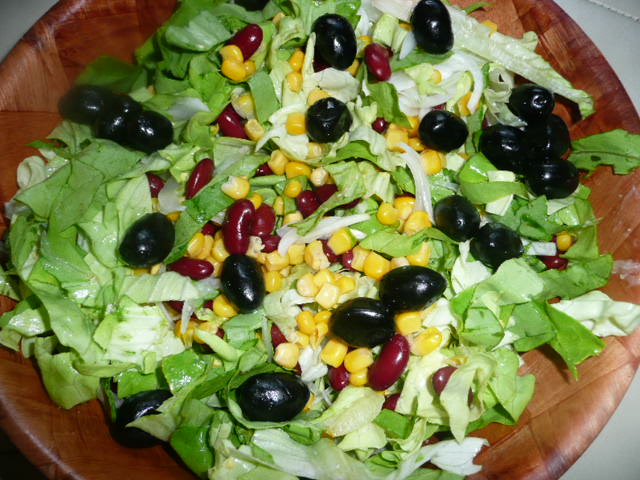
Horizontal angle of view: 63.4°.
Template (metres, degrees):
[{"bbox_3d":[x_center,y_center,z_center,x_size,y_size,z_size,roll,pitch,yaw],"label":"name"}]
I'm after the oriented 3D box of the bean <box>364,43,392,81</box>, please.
[{"bbox_3d":[0.026,-0.080,0.233,0.011,0.009,0.018,-14,71,-5],"label":"bean"}]

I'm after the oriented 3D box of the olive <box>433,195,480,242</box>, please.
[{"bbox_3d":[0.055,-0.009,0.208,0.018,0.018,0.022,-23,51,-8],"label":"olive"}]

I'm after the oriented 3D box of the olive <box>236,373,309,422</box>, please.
[{"bbox_3d":[-0.017,0.056,0.185,0.026,0.018,0.018,2,70,0],"label":"olive"}]

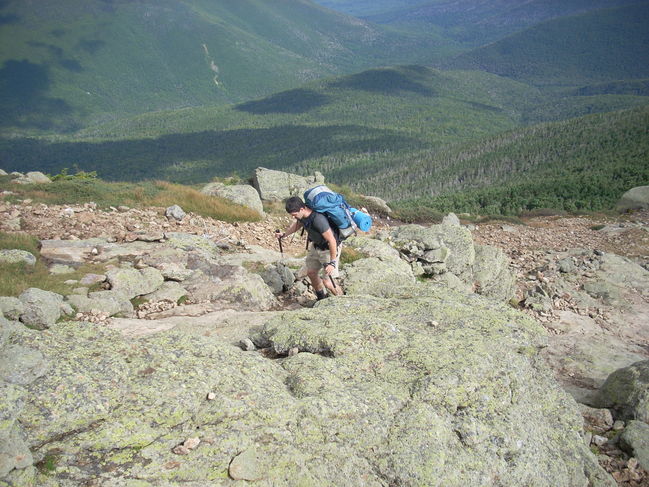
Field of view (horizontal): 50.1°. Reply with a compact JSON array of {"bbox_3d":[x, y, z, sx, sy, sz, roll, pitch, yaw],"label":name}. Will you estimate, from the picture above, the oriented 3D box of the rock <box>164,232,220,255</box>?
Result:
[{"bbox_3d":[-1.937,-0.002,10.200,0.804,0.233,0.523,0,22,0],"label":"rock"}]

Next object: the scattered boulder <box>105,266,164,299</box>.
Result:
[{"bbox_3d":[-2.257,0.464,8.300,0.657,0.304,0.493,0,22,0],"label":"scattered boulder"}]

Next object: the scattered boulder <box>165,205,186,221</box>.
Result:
[{"bbox_3d":[-2.641,-0.550,12.300,0.373,0.260,0.299,0,22,0],"label":"scattered boulder"}]

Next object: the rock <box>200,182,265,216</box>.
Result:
[{"bbox_3d":[-1.744,-0.822,13.200,1.198,0.607,0.839,0,22,0],"label":"rock"}]

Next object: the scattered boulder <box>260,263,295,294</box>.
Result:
[{"bbox_3d":[-0.575,0.428,8.500,0.413,0.366,0.351,0,22,0],"label":"scattered boulder"}]

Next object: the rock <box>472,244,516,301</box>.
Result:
[{"bbox_3d":[1.932,0.331,7.900,0.465,0.642,0.395,0,22,0],"label":"rock"}]

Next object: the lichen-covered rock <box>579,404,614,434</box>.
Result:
[{"bbox_3d":[1.873,1.217,4.800,0.236,0.178,0.189,0,22,0],"label":"lichen-covered rock"}]

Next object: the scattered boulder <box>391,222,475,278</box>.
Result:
[{"bbox_3d":[1.300,0.080,8.400,0.992,0.601,0.744,0,22,0],"label":"scattered boulder"}]

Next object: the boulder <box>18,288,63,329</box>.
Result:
[{"bbox_3d":[-2.903,0.664,7.100,0.390,0.384,0.351,0,22,0],"label":"boulder"}]

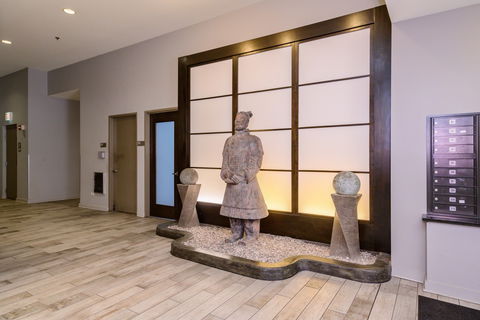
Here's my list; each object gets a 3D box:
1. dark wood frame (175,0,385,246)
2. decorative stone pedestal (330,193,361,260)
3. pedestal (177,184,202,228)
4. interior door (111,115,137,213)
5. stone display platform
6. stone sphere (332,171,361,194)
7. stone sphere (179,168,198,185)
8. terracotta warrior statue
[{"bbox_3d":[0.395,-0.328,4.367,3.440,2.960,0.200,0,0,33],"label":"dark wood frame"},{"bbox_3d":[1.206,0.748,3.340,0.285,0.670,0.285,0,0,33],"label":"decorative stone pedestal"},{"bbox_3d":[-0.825,0.739,4.730,0.285,0.670,0.285,0,0,33],"label":"pedestal"},{"bbox_3d":[-2.527,0.118,6.488,0.950,2.120,0.080,0,0,33],"label":"interior door"},{"bbox_3d":[0.011,1.128,3.791,3.440,0.135,1.270,0,0,33],"label":"stone display platform"},{"bbox_3d":[1.206,0.273,3.337,0.300,0.300,0.300,0,0,33],"label":"stone sphere"},{"bbox_3d":[-0.825,0.264,4.727,0.300,0.300,0.300,0,0,0],"label":"stone sphere"},{"bbox_3d":[0.061,0.210,3.871,0.660,1.750,0.550,0,0,33],"label":"terracotta warrior statue"}]

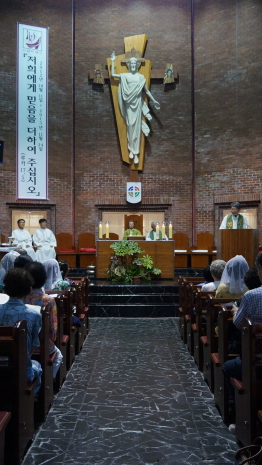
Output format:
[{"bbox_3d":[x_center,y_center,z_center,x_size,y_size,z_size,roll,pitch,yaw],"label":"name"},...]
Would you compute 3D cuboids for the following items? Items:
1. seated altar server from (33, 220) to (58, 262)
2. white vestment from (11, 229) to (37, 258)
[{"bbox_3d":[-2.448,0.334,14.996,0.640,1.430,0.780,0,-1,-6],"label":"seated altar server"},{"bbox_3d":[-3.069,0.391,14.945,0.640,1.000,0.700,0,-1,-11],"label":"white vestment"}]

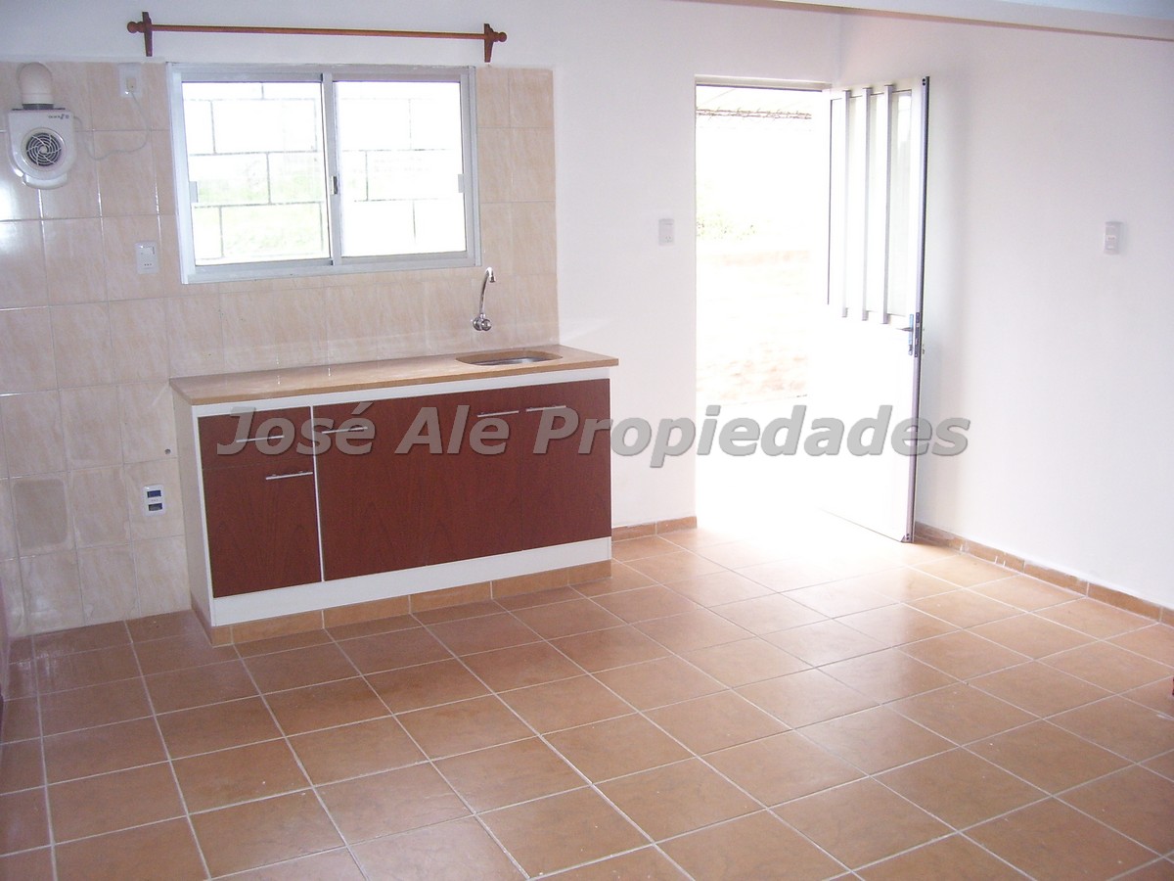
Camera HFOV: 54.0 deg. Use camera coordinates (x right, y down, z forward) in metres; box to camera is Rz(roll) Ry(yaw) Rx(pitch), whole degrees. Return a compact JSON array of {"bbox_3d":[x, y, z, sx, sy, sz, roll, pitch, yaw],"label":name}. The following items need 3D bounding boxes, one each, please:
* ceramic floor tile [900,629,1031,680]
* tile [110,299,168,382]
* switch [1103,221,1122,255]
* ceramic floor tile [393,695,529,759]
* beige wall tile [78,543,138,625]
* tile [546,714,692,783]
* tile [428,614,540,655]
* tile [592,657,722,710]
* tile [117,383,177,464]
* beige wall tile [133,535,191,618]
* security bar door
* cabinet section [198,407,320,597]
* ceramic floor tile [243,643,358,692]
[{"bbox_3d":[1.265,0.723,3.881,0.330,0.009,0.330,-7,13,-26],"label":"ceramic floor tile"},{"bbox_3d":[-1.627,-0.364,4.200,0.200,0.300,0.010,-7,13,-26],"label":"tile"},{"bbox_3d":[1.892,-0.727,4.148,0.014,0.117,0.075,-7,13,-26],"label":"switch"},{"bbox_3d":[-0.363,0.852,3.438,0.330,0.009,0.330,-7,13,-26],"label":"ceramic floor tile"},{"bbox_3d":[-1.790,0.544,4.315,0.200,0.300,0.008,-7,13,-26],"label":"beige wall tile"},{"bbox_3d":[0.089,0.873,3.281,0.327,0.010,0.327,-7,13,-25],"label":"tile"},{"bbox_3d":[-0.369,0.705,4.176,0.329,0.010,0.329,-7,13,-26],"label":"tile"},{"bbox_3d":[0.235,0.785,3.735,0.329,0.010,0.329,-7,13,-26],"label":"tile"},{"bbox_3d":[-1.624,-0.069,4.261,0.200,0.300,0.010,-7,13,-26],"label":"tile"},{"bbox_3d":[-1.621,0.523,4.403,0.200,0.300,0.010,-7,13,-26],"label":"beige wall tile"},{"bbox_3d":[1.258,-0.591,5.255,0.070,2.000,0.750,-6,13,-23],"label":"security bar door"},{"bbox_3d":[-1.241,0.179,4.243,0.400,0.646,0.450,-7,13,-27],"label":"cabinet section"},{"bbox_3d":[-0.962,0.771,3.887,0.330,0.010,0.330,-7,13,-26],"label":"ceramic floor tile"}]

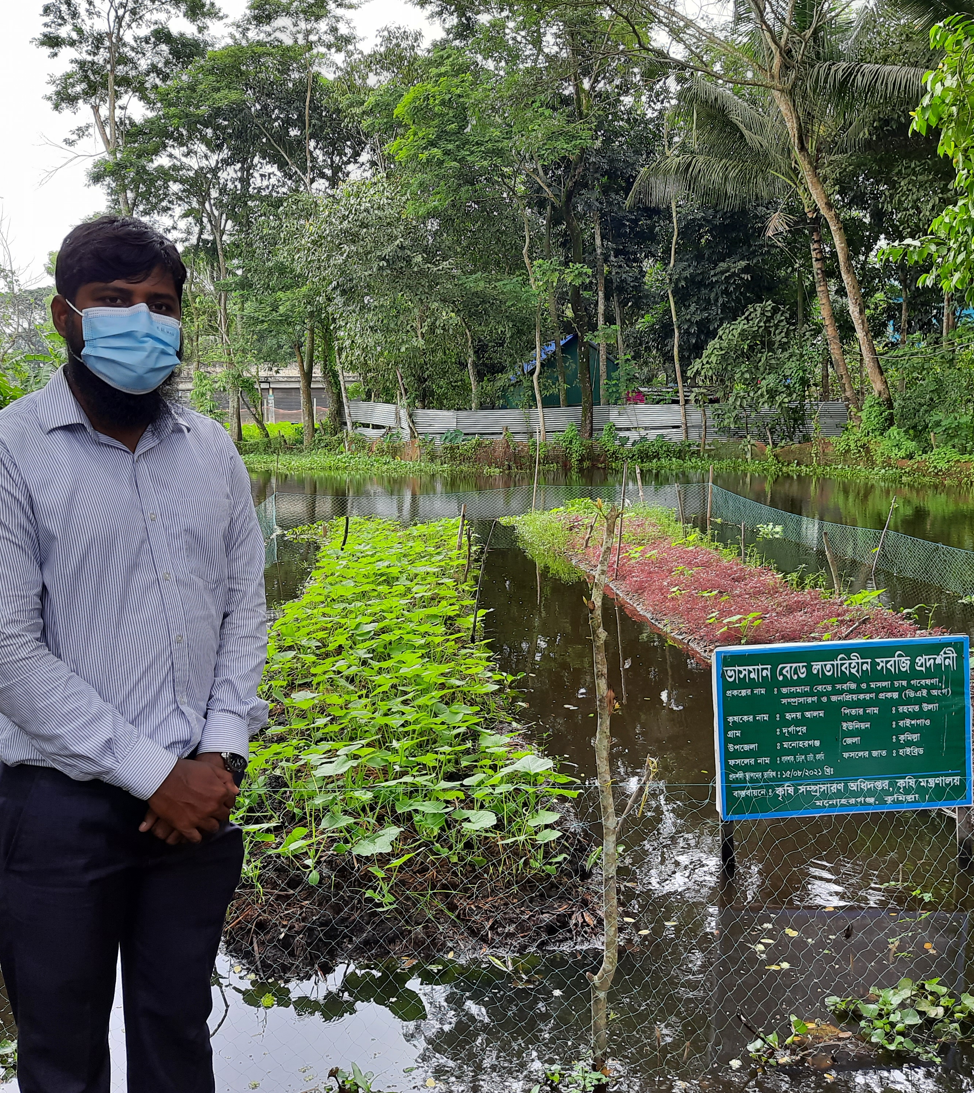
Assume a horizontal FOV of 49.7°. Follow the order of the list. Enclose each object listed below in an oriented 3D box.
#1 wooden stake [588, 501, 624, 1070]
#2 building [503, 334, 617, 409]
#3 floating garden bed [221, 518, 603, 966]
[{"bbox_3d":[0.275,0.587,2.483,0.080,1.378,0.065,0,7,0],"label":"wooden stake"},{"bbox_3d":[3.219,-6.541,43.732,5.000,4.072,5.000,-1,7,-6],"label":"building"},{"bbox_3d":[-0.778,0.407,8.101,1.600,0.450,10.239,-1,7,-3],"label":"floating garden bed"}]

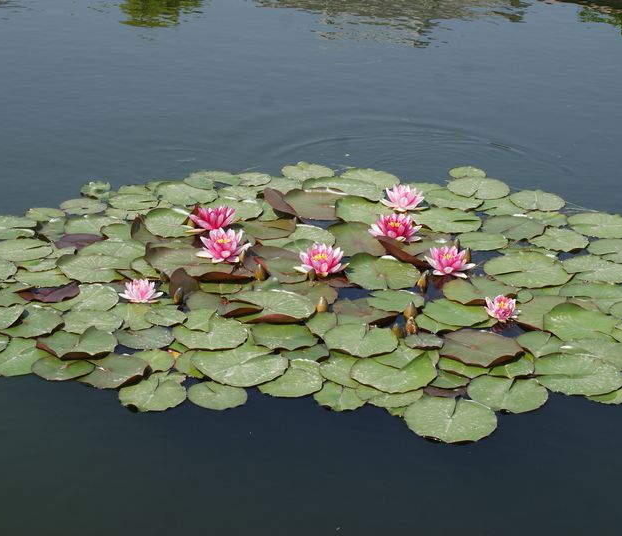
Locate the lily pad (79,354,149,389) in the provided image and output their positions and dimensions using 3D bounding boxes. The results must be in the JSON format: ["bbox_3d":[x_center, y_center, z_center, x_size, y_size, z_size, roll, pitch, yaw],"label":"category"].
[{"bbox_3d":[-0.438,0.227,3.704,0.169,0.030,0.176,0,23,0],"label":"lily pad"}]

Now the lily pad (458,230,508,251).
[{"bbox_3d":[0.469,-0.074,4.569,0.137,0.018,0.126,0,24,0],"label":"lily pad"}]

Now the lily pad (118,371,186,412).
[{"bbox_3d":[-0.361,0.280,3.775,0.154,0.018,0.176,0,24,0],"label":"lily pad"}]

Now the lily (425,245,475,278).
[{"bbox_3d":[0.374,-0.014,4.474,0.136,0.057,0.136,0,24,0],"label":"lily"}]

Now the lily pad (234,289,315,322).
[{"bbox_3d":[-0.100,0.100,4.187,0.228,0.045,0.195,6,24,14],"label":"lily pad"}]

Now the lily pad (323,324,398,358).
[{"bbox_3d":[0.114,0.166,3.818,0.172,0.028,0.177,0,23,0],"label":"lily pad"}]

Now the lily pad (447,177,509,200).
[{"bbox_3d":[0.482,-0.229,4.777,0.177,0.018,0.190,0,23,0],"label":"lily pad"}]

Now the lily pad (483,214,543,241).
[{"bbox_3d":[0.573,-0.115,4.723,0.181,0.020,0.181,0,23,0],"label":"lily pad"}]

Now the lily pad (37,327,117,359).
[{"bbox_3d":[-0.559,0.183,3.995,0.191,0.040,0.151,6,24,14],"label":"lily pad"}]

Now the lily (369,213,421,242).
[{"bbox_3d":[0.237,-0.111,4.689,0.152,0.058,0.152,0,24,0],"label":"lily"}]

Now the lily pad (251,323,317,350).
[{"bbox_3d":[-0.064,0.164,4.046,0.160,0.035,0.155,0,23,0],"label":"lily pad"}]

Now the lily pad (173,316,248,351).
[{"bbox_3d":[-0.249,0.157,4.161,0.190,0.028,0.187,0,24,0],"label":"lily pad"}]

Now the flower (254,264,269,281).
[{"bbox_3d":[-0.129,0.009,4.355,0.034,0.047,0.034,0,23,0],"label":"flower"}]

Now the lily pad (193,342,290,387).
[{"bbox_3d":[-0.169,0.232,3.996,0.227,0.025,0.212,0,24,0],"label":"lily pad"}]

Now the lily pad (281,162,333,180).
[{"bbox_3d":[-0.009,-0.298,5.154,0.162,0.020,0.151,0,23,0],"label":"lily pad"}]

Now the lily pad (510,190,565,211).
[{"bbox_3d":[0.657,-0.194,4.840,0.162,0.018,0.143,0,24,0],"label":"lily pad"}]

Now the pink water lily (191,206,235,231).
[{"bbox_3d":[-0.272,-0.143,4.643,0.145,0.061,0.145,0,24,0],"label":"pink water lily"}]

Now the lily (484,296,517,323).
[{"bbox_3d":[0.482,0.104,4.212,0.083,0.053,0.083,0,24,0],"label":"lily"}]

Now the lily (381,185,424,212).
[{"bbox_3d":[0.269,-0.199,4.845,0.127,0.070,0.125,0,23,0],"label":"lily"}]

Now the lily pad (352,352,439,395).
[{"bbox_3d":[0.184,0.232,3.681,0.190,0.032,0.203,0,23,0],"label":"lily pad"}]

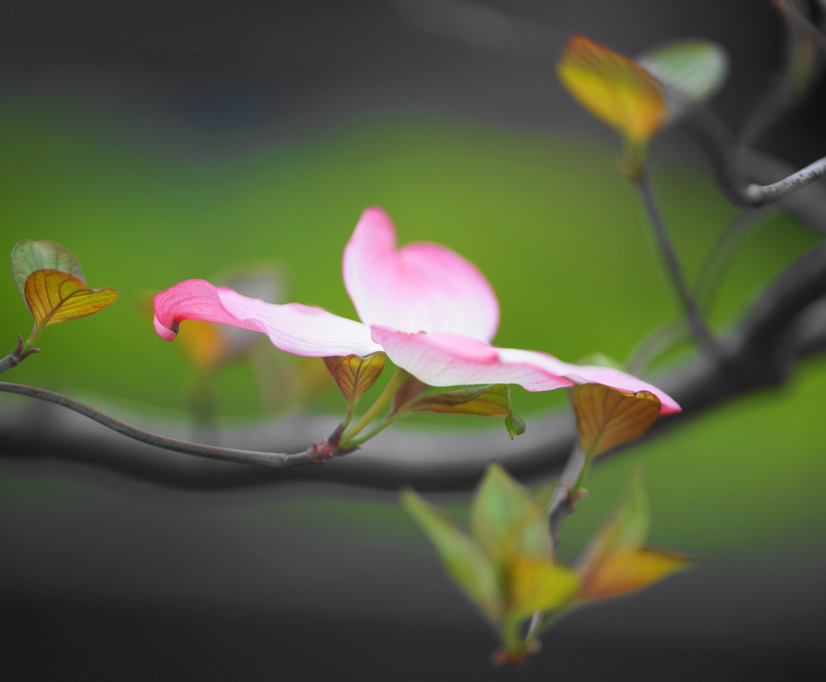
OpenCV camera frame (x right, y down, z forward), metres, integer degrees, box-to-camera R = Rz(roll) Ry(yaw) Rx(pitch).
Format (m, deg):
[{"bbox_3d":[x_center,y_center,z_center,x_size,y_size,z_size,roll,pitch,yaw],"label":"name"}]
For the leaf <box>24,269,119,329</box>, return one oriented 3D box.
[{"bbox_3d":[-0.061,-0.008,0.920,0.017,0.011,0.010,0,6,0],"label":"leaf"}]

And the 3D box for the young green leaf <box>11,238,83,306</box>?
[{"bbox_3d":[-0.067,-0.011,0.932,0.013,0.015,0.007,-6,-3,0],"label":"young green leaf"}]

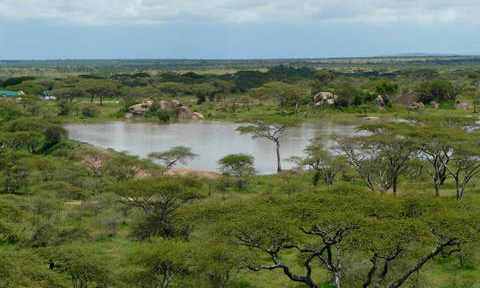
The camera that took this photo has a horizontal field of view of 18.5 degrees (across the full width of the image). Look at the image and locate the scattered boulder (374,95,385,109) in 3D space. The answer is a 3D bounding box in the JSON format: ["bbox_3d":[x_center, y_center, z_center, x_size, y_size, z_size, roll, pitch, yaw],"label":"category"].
[{"bbox_3d":[41.476,-12.636,437.000,2.940,4.080,3.000,0,3,0],"label":"scattered boulder"}]

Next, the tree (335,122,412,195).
[{"bbox_3d":[16.820,1.806,182.379,9.690,8.950,8.720,0,3,5],"label":"tree"}]

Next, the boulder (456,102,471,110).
[{"bbox_3d":[71.543,-12.035,470.447,4.460,2.500,3.570,0,3,9],"label":"boulder"}]

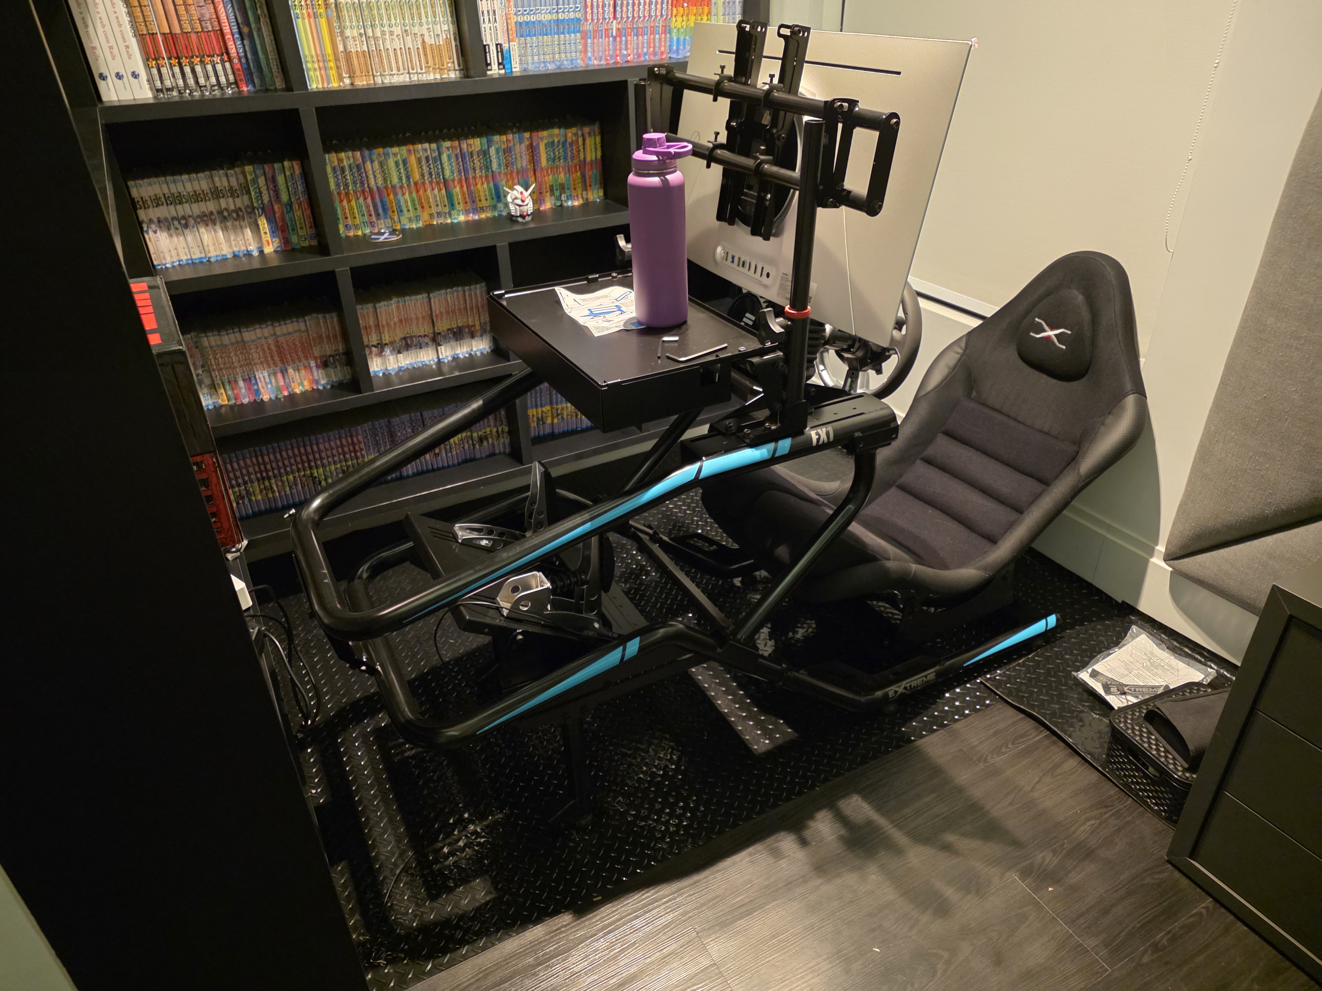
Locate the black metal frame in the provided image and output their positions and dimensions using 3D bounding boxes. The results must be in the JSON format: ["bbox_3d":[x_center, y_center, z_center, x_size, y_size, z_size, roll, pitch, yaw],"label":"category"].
[{"bbox_3d":[0.088,-0.151,1.625,1.495,1.268,0.640,-17,33,-23],"label":"black metal frame"}]

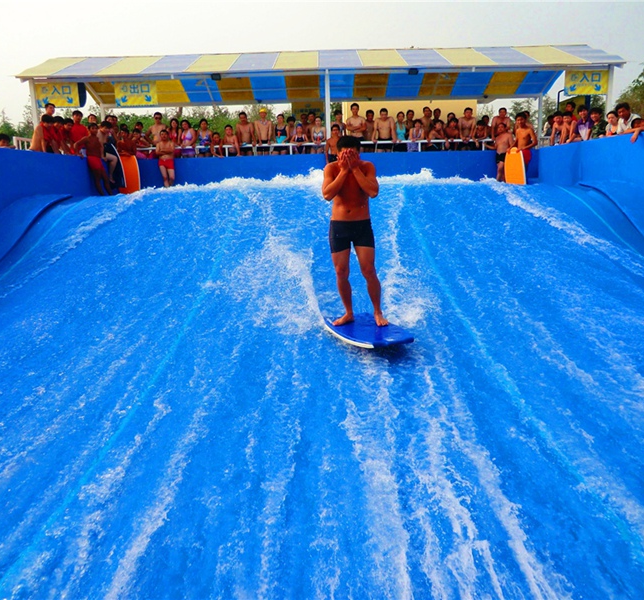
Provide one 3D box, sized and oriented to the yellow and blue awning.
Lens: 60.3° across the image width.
[{"bbox_3d":[-0.065,-5.918,14.440,13.650,1.027,4.456,-1,11,1],"label":"yellow and blue awning"}]

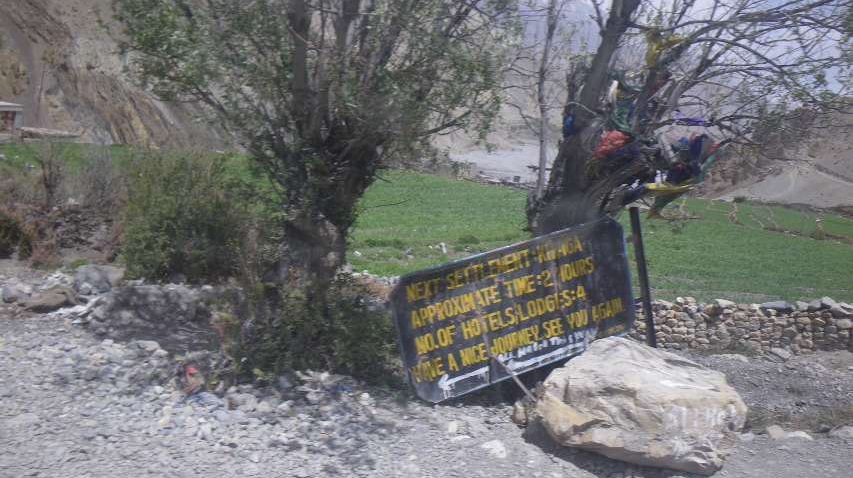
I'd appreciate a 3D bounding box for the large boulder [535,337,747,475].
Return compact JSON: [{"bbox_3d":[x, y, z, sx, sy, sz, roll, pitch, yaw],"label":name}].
[{"bbox_3d":[1.388,1.075,4.559,1.311,0.754,0.918,3,8,22],"label":"large boulder"}]

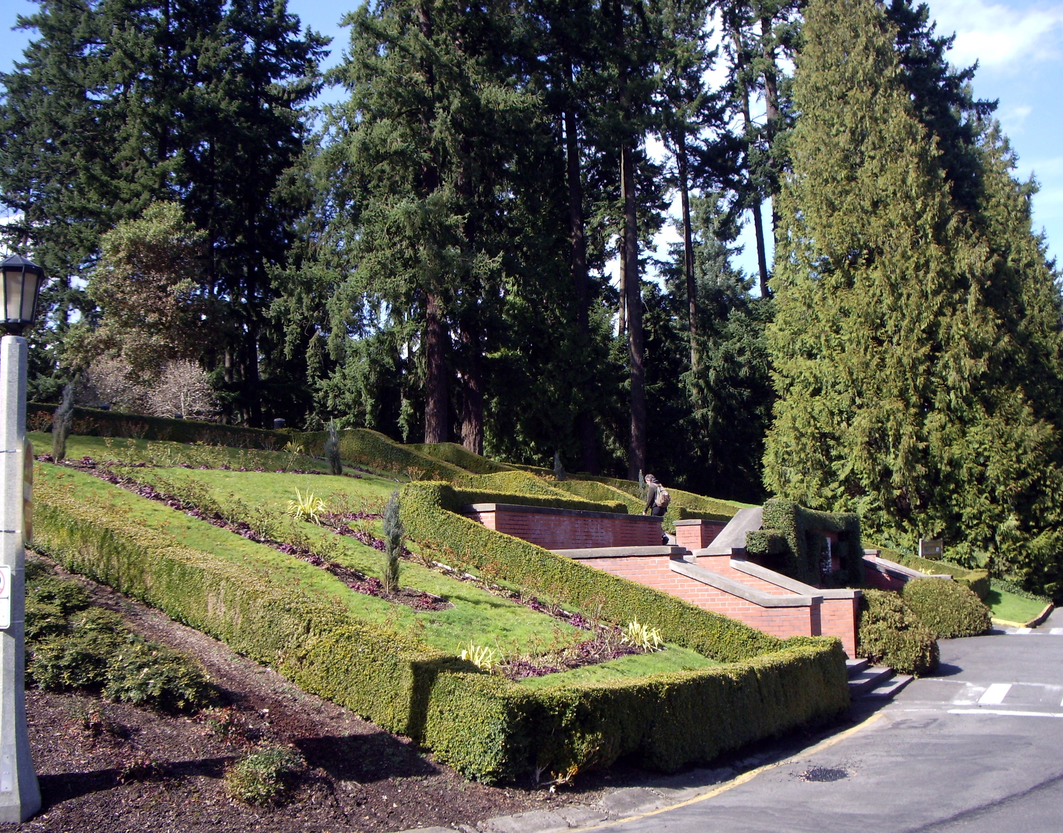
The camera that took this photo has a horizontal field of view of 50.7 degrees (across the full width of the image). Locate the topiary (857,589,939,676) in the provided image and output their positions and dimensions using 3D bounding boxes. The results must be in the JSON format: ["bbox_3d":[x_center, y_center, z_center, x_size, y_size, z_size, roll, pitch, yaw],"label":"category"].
[{"bbox_3d":[6.232,3.697,19.320,1.350,1.380,1.380,-6,-8,26],"label":"topiary"}]

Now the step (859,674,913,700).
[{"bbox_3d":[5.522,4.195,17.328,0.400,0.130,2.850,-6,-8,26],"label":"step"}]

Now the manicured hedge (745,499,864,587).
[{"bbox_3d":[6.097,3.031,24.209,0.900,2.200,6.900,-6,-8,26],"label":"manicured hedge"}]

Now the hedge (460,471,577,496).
[{"bbox_3d":[-0.221,1.880,26.435,3.100,1.100,0.850,-6,-8,26],"label":"hedge"}]

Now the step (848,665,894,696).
[{"bbox_3d":[5.225,4.112,17.484,0.400,0.145,2.850,-6,-8,26],"label":"step"}]

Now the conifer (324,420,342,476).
[{"bbox_3d":[-3.753,0.589,21.311,0.320,1.050,0.320,-2,-7,0],"label":"conifer"}]

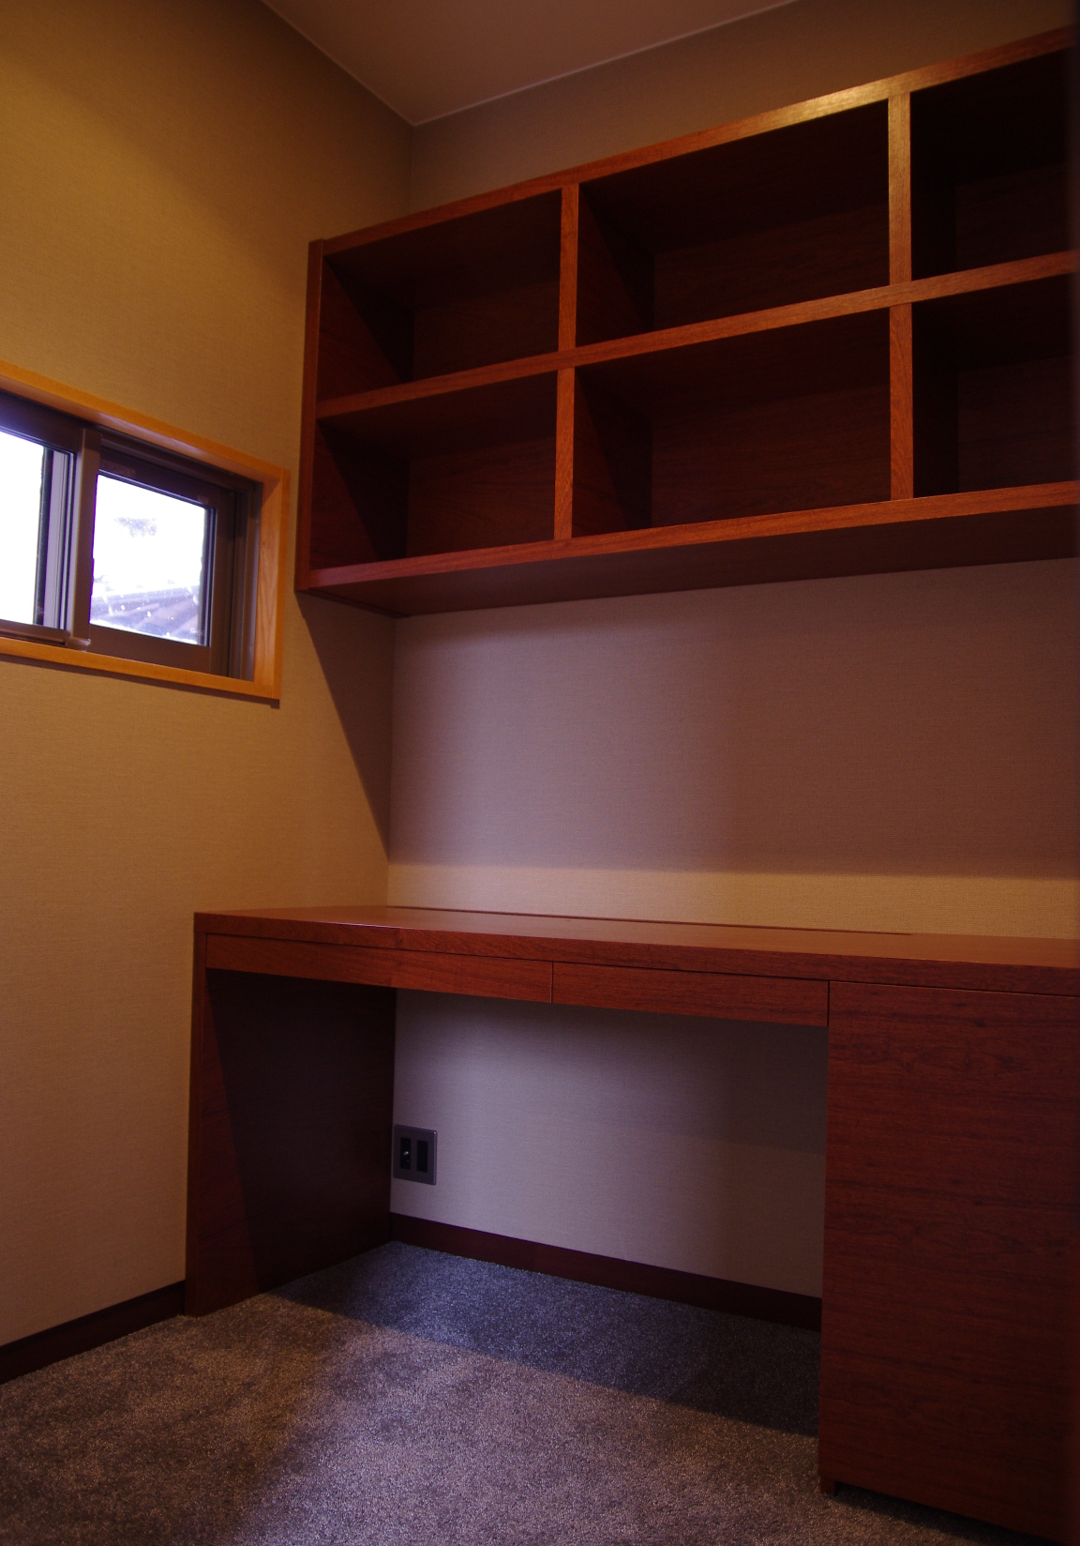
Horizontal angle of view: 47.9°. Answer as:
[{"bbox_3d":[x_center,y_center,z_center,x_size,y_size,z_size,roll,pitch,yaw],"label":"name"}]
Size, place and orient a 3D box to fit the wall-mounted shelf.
[{"bbox_3d":[0.375,-0.751,2.267,1.800,0.738,0.351,-1,-4,29],"label":"wall-mounted shelf"}]

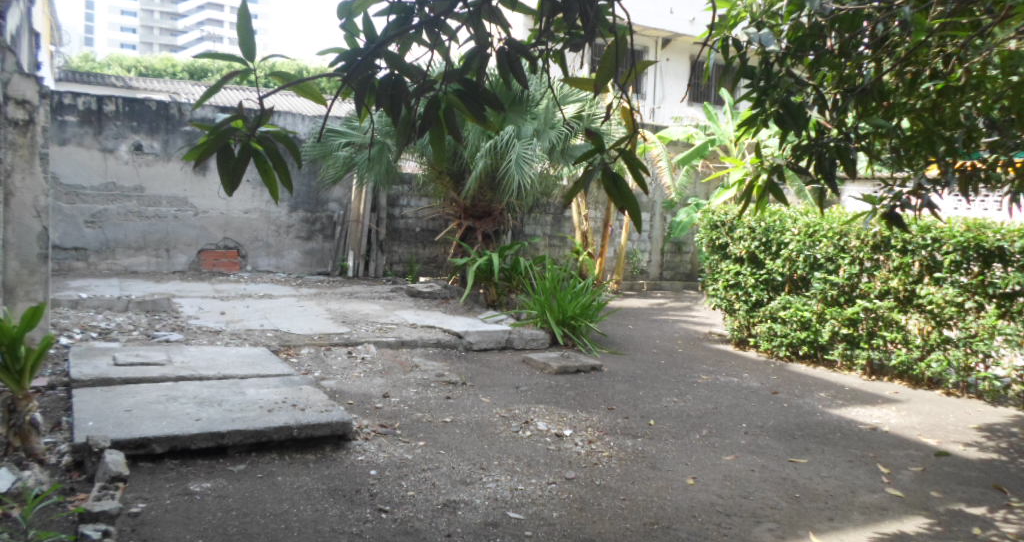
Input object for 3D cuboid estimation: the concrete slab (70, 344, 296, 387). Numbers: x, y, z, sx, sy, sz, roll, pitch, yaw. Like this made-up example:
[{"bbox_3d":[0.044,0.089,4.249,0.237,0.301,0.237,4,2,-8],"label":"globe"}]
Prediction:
[{"bbox_3d":[-2.748,0.792,6.159,1.600,0.110,1.200,0,5,-27],"label":"concrete slab"}]

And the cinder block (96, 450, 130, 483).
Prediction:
[{"bbox_3d":[-2.332,1.199,4.336,0.180,0.140,0.320,1,5,-28],"label":"cinder block"}]

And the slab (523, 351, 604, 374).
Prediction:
[{"bbox_3d":[0.500,0.894,7.159,0.580,0.070,0.550,0,6,-29],"label":"slab"}]

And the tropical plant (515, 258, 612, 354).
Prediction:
[{"bbox_3d":[0.564,0.362,8.258,1.050,0.950,1.000,3,5,0],"label":"tropical plant"}]

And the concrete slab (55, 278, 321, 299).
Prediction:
[{"bbox_3d":[-4.476,0.255,10.200,3.300,0.100,1.350,1,5,-28],"label":"concrete slab"}]

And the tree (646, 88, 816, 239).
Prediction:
[{"bbox_3d":[4.133,-1.558,13.800,2.900,3.700,2.500,2,3,0],"label":"tree"}]

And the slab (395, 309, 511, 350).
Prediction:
[{"bbox_3d":[-0.710,0.661,8.438,0.800,0.200,1.450,-1,6,-37],"label":"slab"}]

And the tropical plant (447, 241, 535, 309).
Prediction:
[{"bbox_3d":[-0.288,0.035,10.400,1.200,0.970,1.100,2,3,0],"label":"tropical plant"}]

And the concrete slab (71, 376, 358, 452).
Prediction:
[{"bbox_3d":[-2.169,1.004,5.303,1.670,0.100,1.380,1,5,-28],"label":"concrete slab"}]

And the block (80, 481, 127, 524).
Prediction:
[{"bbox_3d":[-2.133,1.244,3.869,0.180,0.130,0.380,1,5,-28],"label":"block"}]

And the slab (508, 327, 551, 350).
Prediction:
[{"bbox_3d":[0.187,0.731,8.089,0.430,0.200,0.320,2,5,-5],"label":"slab"}]

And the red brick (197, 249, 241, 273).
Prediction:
[{"bbox_3d":[-5.003,-0.164,12.635,0.640,0.370,0.120,1,3,-28],"label":"red brick"}]

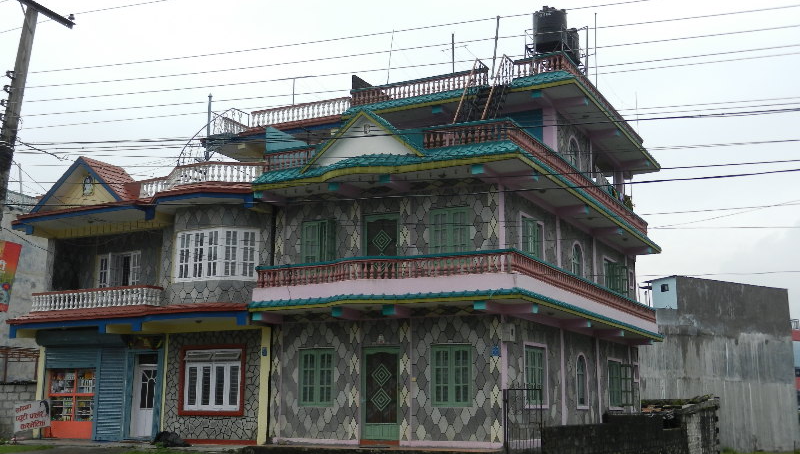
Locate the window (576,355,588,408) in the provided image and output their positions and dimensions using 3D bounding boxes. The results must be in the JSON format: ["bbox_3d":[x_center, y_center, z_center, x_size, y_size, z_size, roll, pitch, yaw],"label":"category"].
[{"bbox_3d":[4.968,4.175,23.859,0.160,1.531,1.115,-6,-13,28],"label":"window"}]

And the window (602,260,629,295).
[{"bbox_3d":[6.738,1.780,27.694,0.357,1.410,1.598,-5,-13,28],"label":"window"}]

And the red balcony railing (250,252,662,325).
[{"bbox_3d":[2.438,2.144,25.539,7.031,0.517,13.085,-5,-13,28],"label":"red balcony railing"}]

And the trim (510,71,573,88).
[{"bbox_3d":[3.737,-3.845,22.826,1.788,0.430,0.460,-6,-13,28],"label":"trim"}]

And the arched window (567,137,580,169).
[{"bbox_3d":[5.000,-1.843,25.023,0.160,1.487,1.115,-6,-13,28],"label":"arched window"}]

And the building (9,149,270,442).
[{"bbox_3d":[-5.092,2.526,27.290,8.673,7.699,9.912,-6,-13,28],"label":"building"}]

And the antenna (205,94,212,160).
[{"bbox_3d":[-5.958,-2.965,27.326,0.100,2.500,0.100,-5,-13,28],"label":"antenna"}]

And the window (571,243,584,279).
[{"bbox_3d":[5.001,1.174,24.741,0.132,1.495,1.072,-5,-13,28],"label":"window"}]

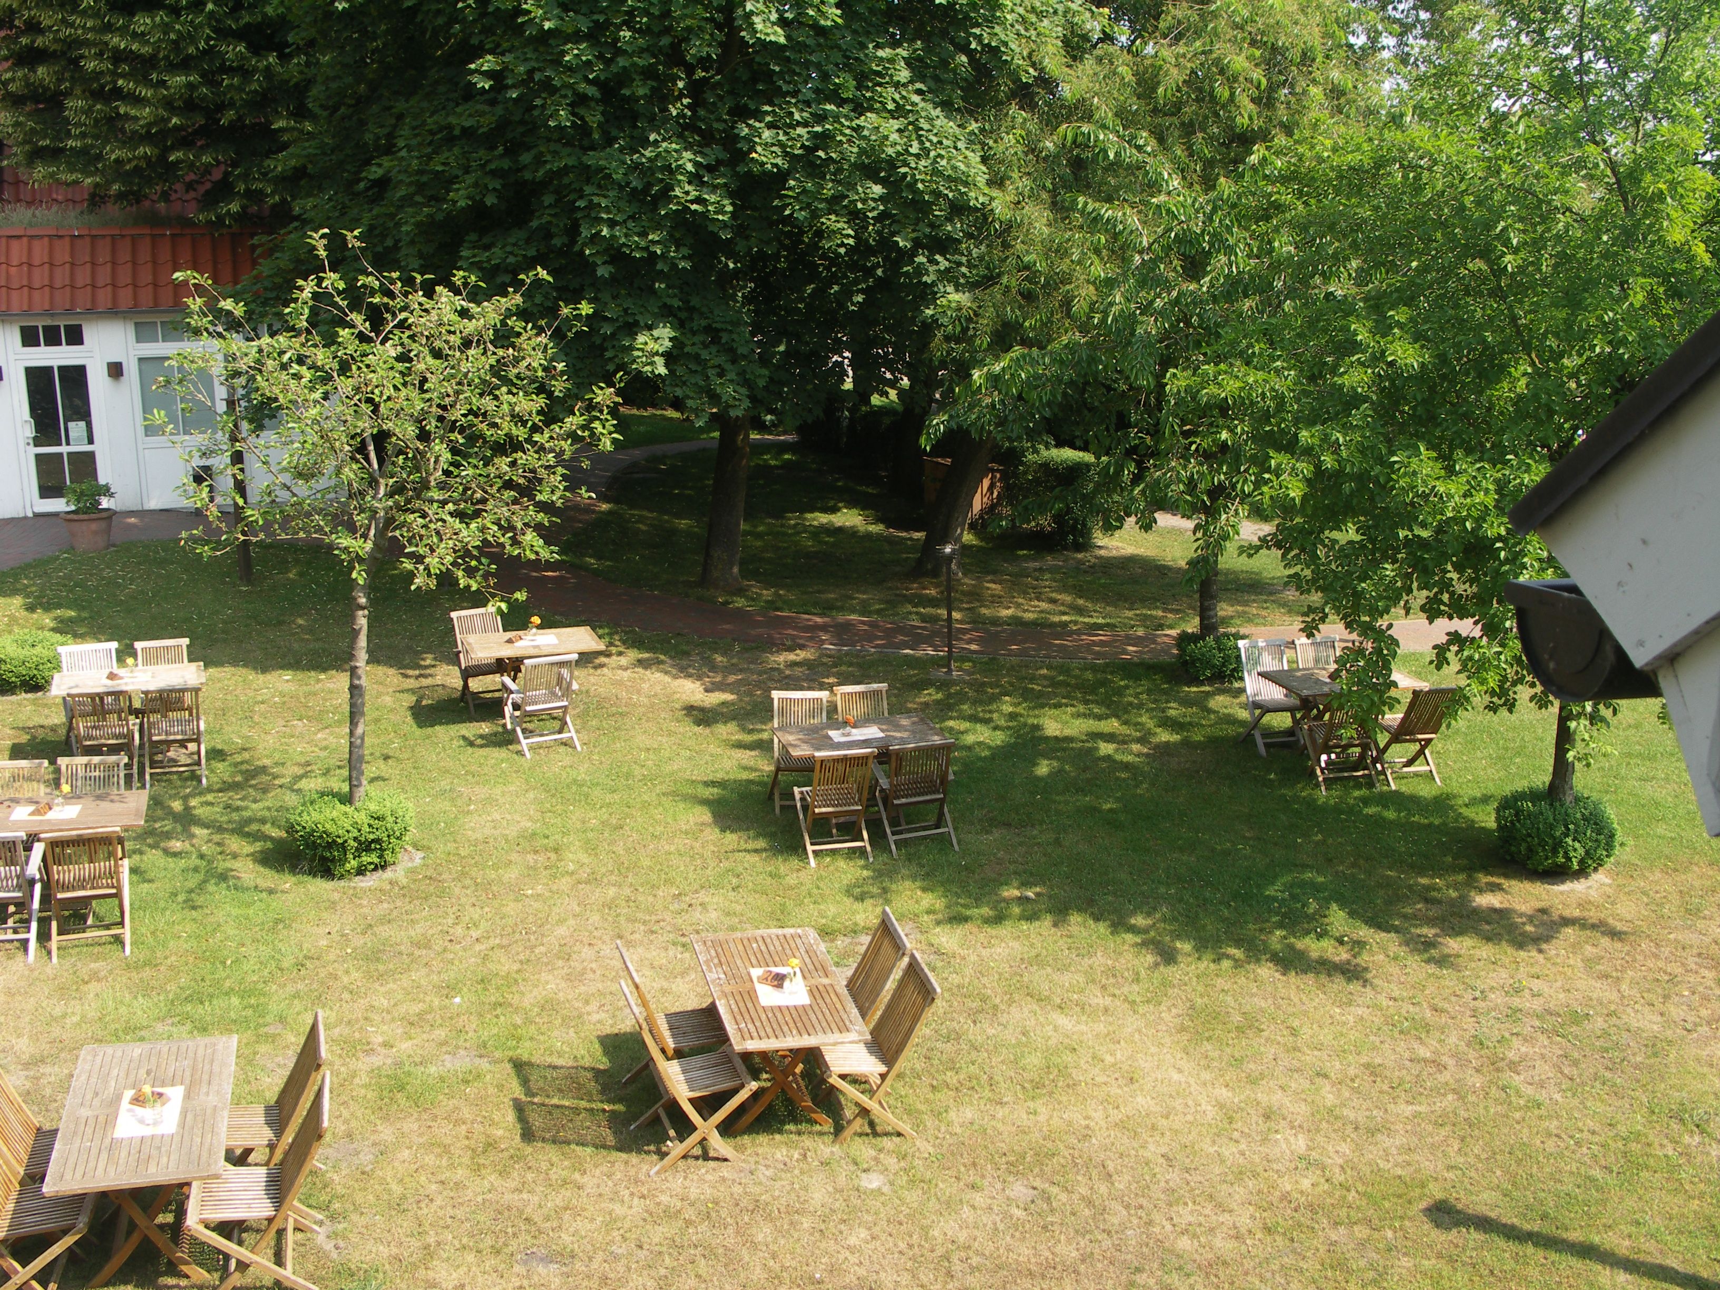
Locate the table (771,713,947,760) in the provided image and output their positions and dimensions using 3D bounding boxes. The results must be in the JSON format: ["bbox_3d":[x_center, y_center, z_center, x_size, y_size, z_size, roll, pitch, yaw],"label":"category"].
[{"bbox_3d":[-0.014,1.038,13.912,1.220,0.732,0.693,-3,17,-17],"label":"table"}]

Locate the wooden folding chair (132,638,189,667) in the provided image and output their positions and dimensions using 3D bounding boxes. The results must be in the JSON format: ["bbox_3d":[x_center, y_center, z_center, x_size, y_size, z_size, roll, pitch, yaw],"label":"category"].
[{"bbox_3d":[-6.186,0.468,15.933,0.476,0.888,0.604,-4,18,-18],"label":"wooden folding chair"}]

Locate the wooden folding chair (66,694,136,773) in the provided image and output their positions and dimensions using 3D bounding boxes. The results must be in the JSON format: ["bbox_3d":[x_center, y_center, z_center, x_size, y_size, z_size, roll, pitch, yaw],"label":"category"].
[{"bbox_3d":[-6.293,0.727,14.959,0.480,0.880,0.610,-3,16,-16],"label":"wooden folding chair"}]

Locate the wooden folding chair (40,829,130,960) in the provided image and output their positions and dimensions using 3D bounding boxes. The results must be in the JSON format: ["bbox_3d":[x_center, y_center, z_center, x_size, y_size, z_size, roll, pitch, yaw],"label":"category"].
[{"bbox_3d":[-4.984,1.521,11.568,0.476,0.888,0.604,-4,18,-18],"label":"wooden folding chair"}]

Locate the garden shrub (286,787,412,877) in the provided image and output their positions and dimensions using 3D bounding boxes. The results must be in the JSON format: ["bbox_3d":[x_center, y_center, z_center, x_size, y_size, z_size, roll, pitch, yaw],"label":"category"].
[{"bbox_3d":[-3.842,1.327,13.357,0.920,0.500,0.900,-4,16,-16],"label":"garden shrub"}]

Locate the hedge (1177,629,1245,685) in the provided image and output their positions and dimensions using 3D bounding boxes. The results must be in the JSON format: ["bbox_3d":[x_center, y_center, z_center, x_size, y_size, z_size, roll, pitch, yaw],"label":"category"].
[{"bbox_3d":[3.535,0.076,18.094,0.730,0.490,0.730,2,17,0],"label":"hedge"}]

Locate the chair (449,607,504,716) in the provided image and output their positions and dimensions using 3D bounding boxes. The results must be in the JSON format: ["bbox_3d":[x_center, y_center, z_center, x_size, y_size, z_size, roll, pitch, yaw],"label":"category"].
[{"bbox_3d":[-3.392,0.156,16.321,0.525,0.875,0.604,-7,18,-28],"label":"chair"}]

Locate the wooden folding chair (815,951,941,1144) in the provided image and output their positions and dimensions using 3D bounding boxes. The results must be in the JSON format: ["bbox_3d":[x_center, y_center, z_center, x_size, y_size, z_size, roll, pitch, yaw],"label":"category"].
[{"bbox_3d":[0.049,2.190,9.717,0.604,0.875,0.495,-2,17,-14],"label":"wooden folding chair"}]

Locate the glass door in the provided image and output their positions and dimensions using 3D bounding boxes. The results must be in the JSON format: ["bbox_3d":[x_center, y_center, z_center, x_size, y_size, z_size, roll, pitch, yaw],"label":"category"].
[{"bbox_3d":[-10.927,-2.860,24.488,0.940,2.030,0.080,-7,17,-26],"label":"glass door"}]

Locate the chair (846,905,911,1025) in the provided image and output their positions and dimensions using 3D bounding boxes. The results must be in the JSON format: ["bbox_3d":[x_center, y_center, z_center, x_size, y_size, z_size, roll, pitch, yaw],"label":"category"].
[{"bbox_3d":[-0.076,2.031,10.173,0.604,0.888,0.476,-3,17,-14],"label":"chair"}]

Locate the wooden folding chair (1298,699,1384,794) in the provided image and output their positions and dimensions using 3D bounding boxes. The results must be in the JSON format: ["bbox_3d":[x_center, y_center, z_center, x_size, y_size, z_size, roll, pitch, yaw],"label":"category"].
[{"bbox_3d":[4.092,0.754,15.070,0.485,0.875,0.604,-1,17,-11],"label":"wooden folding chair"}]

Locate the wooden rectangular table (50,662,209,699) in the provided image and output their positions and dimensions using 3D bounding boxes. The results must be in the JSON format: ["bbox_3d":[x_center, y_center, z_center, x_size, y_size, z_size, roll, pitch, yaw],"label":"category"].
[{"bbox_3d":[-6.292,0.642,15.500,1.210,0.745,0.700,-5,17,-21],"label":"wooden rectangular table"}]

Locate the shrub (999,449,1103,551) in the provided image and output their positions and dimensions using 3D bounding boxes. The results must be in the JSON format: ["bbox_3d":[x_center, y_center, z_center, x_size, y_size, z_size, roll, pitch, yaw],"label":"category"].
[{"bbox_3d":[2.670,-2.045,24.444,1.350,1.200,1.200,1,16,0],"label":"shrub"}]

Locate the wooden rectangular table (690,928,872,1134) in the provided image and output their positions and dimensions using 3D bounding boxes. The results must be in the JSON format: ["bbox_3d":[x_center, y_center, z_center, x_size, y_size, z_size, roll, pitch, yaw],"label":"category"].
[{"bbox_3d":[-0.464,2.206,9.863,0.716,0.732,1.279,-3,17,-15],"label":"wooden rectangular table"}]

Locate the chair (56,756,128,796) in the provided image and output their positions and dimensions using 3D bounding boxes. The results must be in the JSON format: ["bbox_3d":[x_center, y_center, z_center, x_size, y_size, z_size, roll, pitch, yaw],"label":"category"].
[{"bbox_3d":[-5.299,1.290,12.298,0.476,0.888,0.604,-1,17,-10],"label":"chair"}]

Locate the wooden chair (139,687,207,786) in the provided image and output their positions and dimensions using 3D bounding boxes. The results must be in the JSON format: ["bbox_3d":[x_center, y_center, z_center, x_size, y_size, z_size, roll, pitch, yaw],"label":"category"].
[{"bbox_3d":[-5.800,0.706,15.187,0.476,0.888,0.604,-3,17,-15],"label":"wooden chair"}]

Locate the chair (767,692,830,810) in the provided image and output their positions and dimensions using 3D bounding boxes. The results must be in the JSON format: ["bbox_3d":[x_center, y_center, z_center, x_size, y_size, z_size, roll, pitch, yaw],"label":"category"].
[{"bbox_3d":[-0.456,0.868,14.038,0.476,0.888,0.604,0,17,-6],"label":"chair"}]

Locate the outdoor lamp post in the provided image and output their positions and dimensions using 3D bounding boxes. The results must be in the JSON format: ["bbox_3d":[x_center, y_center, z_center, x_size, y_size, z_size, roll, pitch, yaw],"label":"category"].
[{"bbox_3d":[0.885,-0.346,17.654,0.247,1.348,0.247,-1,16,1],"label":"outdoor lamp post"}]

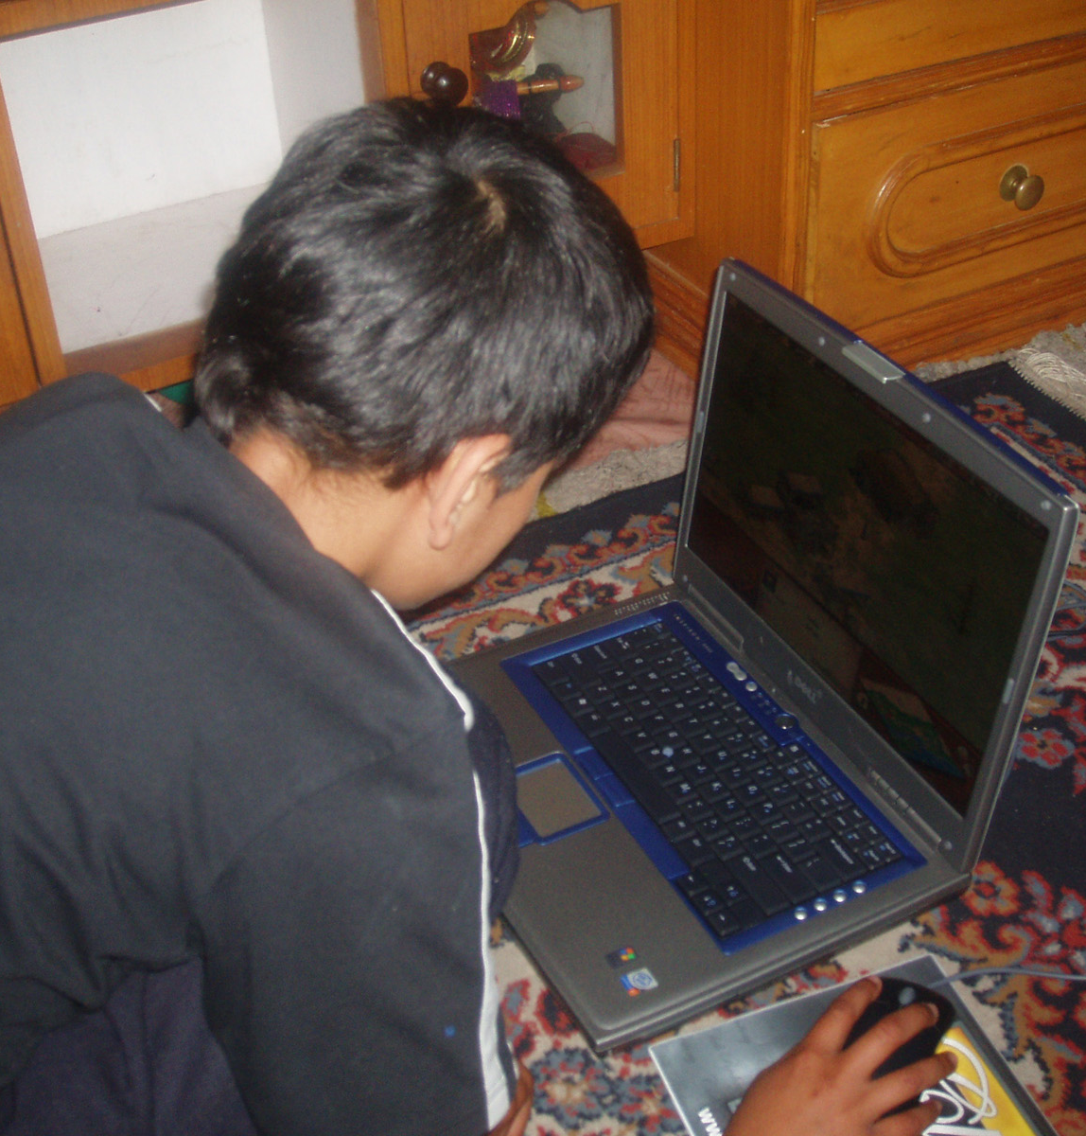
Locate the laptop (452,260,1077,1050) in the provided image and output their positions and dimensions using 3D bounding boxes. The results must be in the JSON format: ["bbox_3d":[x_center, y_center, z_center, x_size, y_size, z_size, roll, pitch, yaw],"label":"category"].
[{"bbox_3d":[0.080,0.038,0.970,0.311,0.295,0.352,-18,39,-20],"label":"laptop"}]

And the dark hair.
[{"bbox_3d":[-0.041,-0.112,0.681,0.202,0.182,0.168,17,29,-43],"label":"dark hair"}]

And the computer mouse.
[{"bbox_3d":[0.194,0.268,0.865,0.061,0.036,0.105,23,44,31],"label":"computer mouse"}]

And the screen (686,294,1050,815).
[{"bbox_3d":[0.195,-0.019,1.000,0.010,0.208,0.330,-12,37,-24],"label":"screen"}]

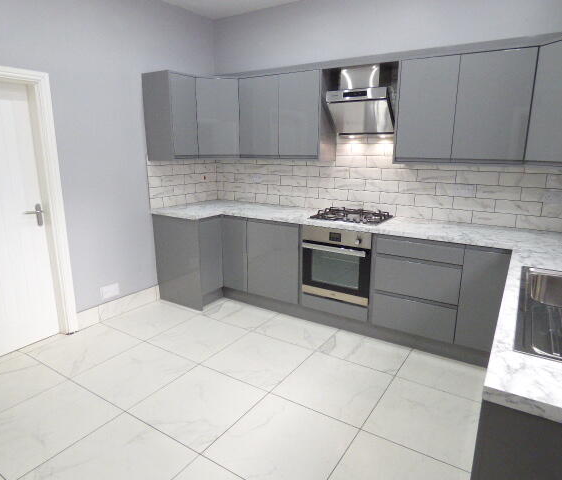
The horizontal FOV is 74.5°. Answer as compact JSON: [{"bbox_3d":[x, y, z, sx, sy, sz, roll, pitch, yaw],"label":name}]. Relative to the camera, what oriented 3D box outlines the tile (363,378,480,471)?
[{"bbox_3d":[0.849,1.010,2.080,0.600,0.010,0.600,8,15,32],"label":"tile"}]

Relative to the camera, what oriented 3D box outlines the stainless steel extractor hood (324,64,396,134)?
[{"bbox_3d":[0.676,-1.131,3.079,0.565,0.500,0.301,9,15,31],"label":"stainless steel extractor hood"}]

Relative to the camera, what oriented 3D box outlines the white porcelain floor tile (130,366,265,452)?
[{"bbox_3d":[-0.469,0.967,2.196,0.586,0.012,0.601,9,15,31],"label":"white porcelain floor tile"}]

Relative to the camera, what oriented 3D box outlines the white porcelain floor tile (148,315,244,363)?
[{"bbox_3d":[-0.664,0.794,3.033,0.600,0.010,0.600,8,15,32],"label":"white porcelain floor tile"}]

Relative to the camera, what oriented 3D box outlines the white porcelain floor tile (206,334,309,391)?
[{"bbox_3d":[-0.160,0.866,2.715,0.600,0.010,0.600,8,15,32],"label":"white porcelain floor tile"}]

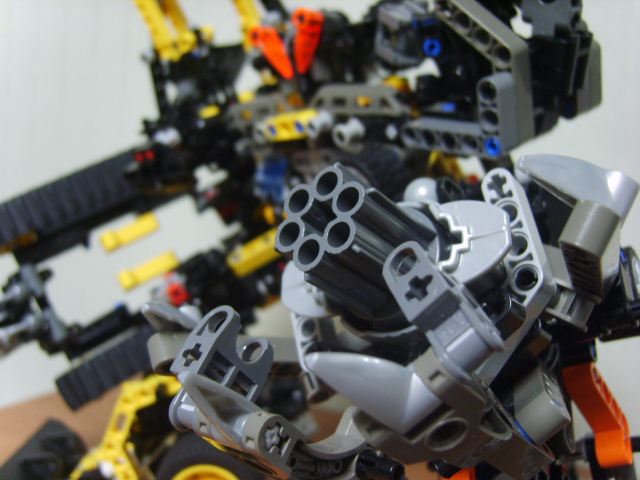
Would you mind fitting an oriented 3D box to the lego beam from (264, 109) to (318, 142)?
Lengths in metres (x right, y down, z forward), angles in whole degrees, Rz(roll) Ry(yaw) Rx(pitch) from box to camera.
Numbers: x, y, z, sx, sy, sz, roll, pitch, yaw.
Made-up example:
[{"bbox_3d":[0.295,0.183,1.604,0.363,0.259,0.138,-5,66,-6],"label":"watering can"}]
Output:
[{"bbox_3d":[-0.011,-0.045,0.259,0.024,0.007,0.008,0,30,45],"label":"lego beam"}]

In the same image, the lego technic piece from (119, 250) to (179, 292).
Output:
[{"bbox_3d":[-0.068,0.012,0.259,0.022,0.008,0.008,-31,20,-36],"label":"lego technic piece"}]

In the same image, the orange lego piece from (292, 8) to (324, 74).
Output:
[{"bbox_3d":[-0.005,-0.075,0.244,0.008,0.024,0.008,28,36,32],"label":"orange lego piece"}]

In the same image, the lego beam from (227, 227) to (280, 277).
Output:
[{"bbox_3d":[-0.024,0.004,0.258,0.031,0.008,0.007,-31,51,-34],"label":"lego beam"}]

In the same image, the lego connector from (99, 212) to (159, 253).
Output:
[{"bbox_3d":[-0.076,-0.003,0.259,0.022,0.008,0.008,-31,20,-36],"label":"lego connector"}]

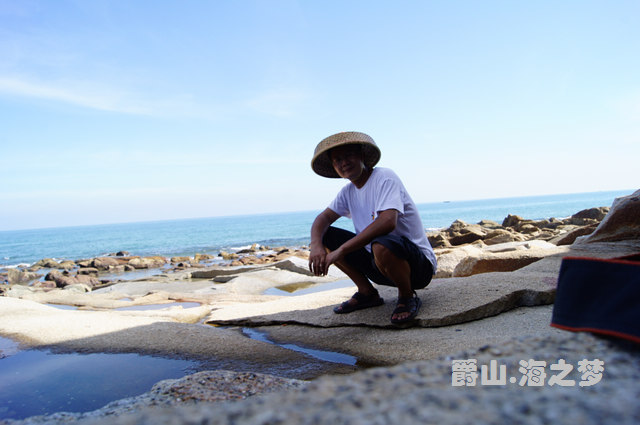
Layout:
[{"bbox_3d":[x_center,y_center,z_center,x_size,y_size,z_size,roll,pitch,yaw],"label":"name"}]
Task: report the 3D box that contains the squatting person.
[{"bbox_3d":[0.290,0.060,2.560,0.580,0.980,0.740,-4,0,44],"label":"squatting person"}]

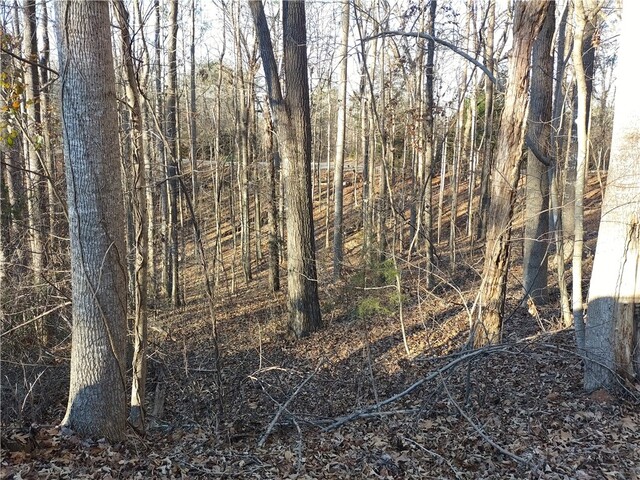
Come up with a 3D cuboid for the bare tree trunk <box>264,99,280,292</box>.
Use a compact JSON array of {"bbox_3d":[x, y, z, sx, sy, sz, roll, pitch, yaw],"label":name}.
[{"bbox_3d":[-1.065,-0.950,10.000,0.260,4.180,0.250,-2,5,0],"label":"bare tree trunk"}]

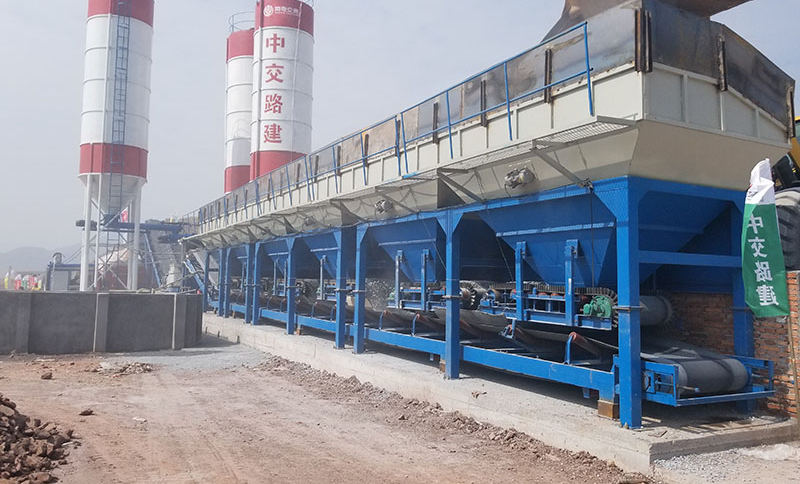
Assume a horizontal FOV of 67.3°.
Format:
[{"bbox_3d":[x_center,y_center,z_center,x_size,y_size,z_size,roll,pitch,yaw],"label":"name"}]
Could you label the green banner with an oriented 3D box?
[{"bbox_3d":[3.771,-0.046,6.200,0.400,1.600,0.120,-5,-4,27],"label":"green banner"}]

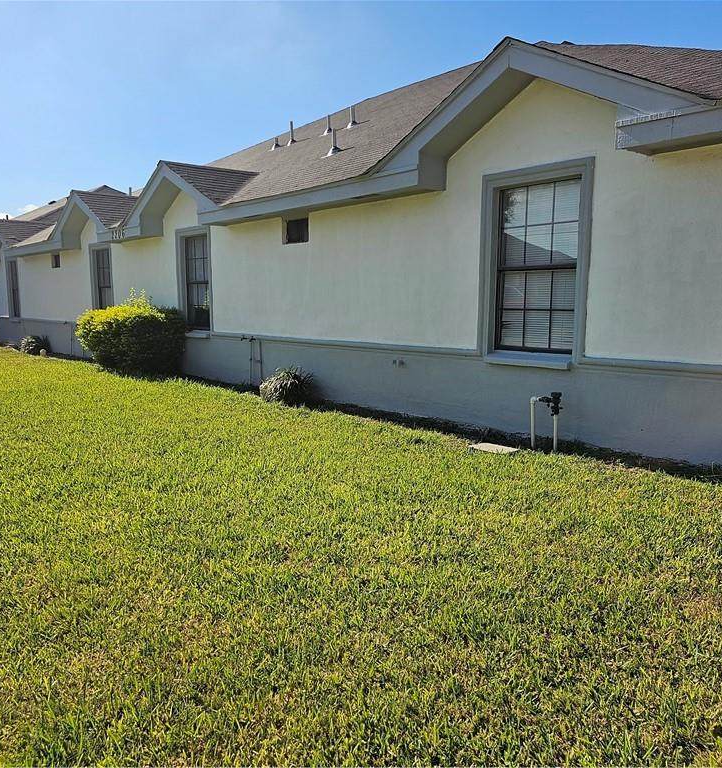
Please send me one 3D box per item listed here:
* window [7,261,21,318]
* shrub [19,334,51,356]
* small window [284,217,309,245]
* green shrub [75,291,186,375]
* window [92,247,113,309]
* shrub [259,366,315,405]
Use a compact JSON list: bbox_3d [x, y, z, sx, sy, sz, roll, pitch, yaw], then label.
[{"bbox_3d":[-9.602,-2.630,18.876,0.130,1.660,1.160,-5,9,-42],"label":"window"},{"bbox_3d":[-7.895,-0.962,16.501,0.680,0.500,0.720,-5,9,-42],"label":"shrub"},{"bbox_3d":[-0.839,-2.052,9.096,0.120,0.370,0.580,-5,9,-42],"label":"small window"},{"bbox_3d":[-3.957,-0.831,11.604,1.250,1.400,2.150,-5,9,-42],"label":"green shrub"},{"bbox_3d":[-5.363,-2.040,14.167,0.130,1.660,1.160,-5,9,-42],"label":"window"},{"bbox_3d":[-0.951,-0.015,8.802,0.670,0.480,0.700,1,6,0],"label":"shrub"}]

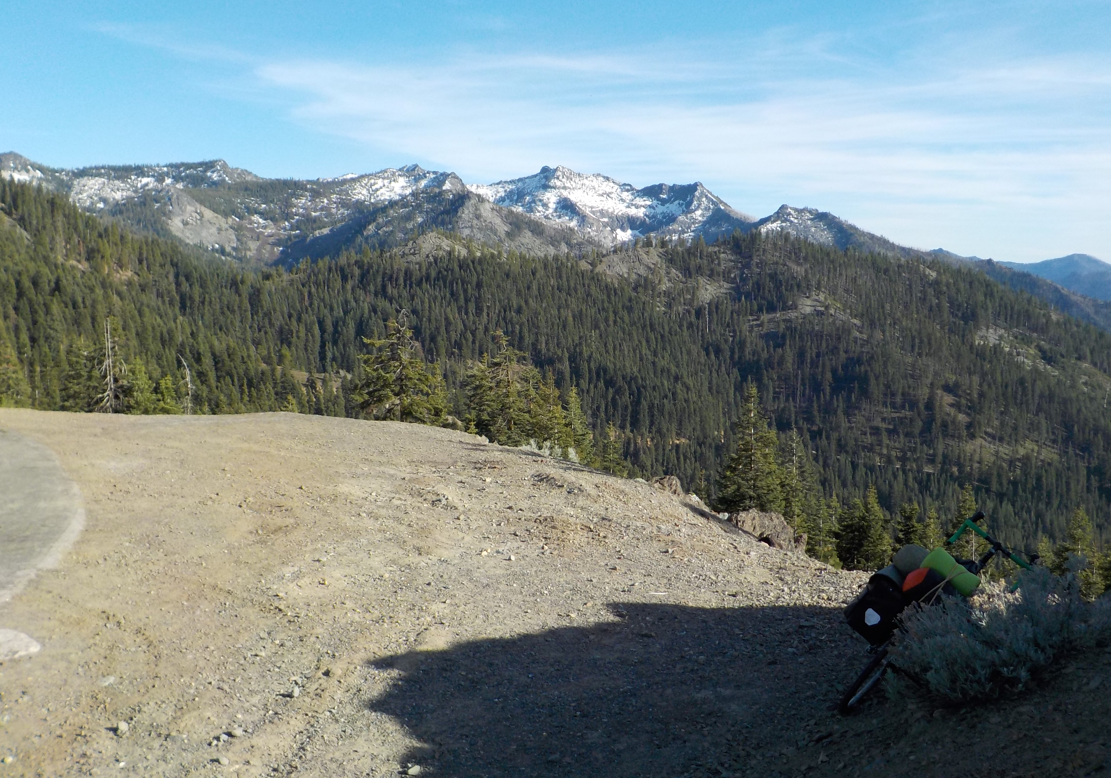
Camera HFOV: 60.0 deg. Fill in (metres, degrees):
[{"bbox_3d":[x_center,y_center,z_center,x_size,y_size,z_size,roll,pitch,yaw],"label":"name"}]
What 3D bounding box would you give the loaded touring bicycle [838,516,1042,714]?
[{"bbox_3d":[2.081,1.253,5.297,0.540,1.080,1.760,40,21,29],"label":"loaded touring bicycle"}]

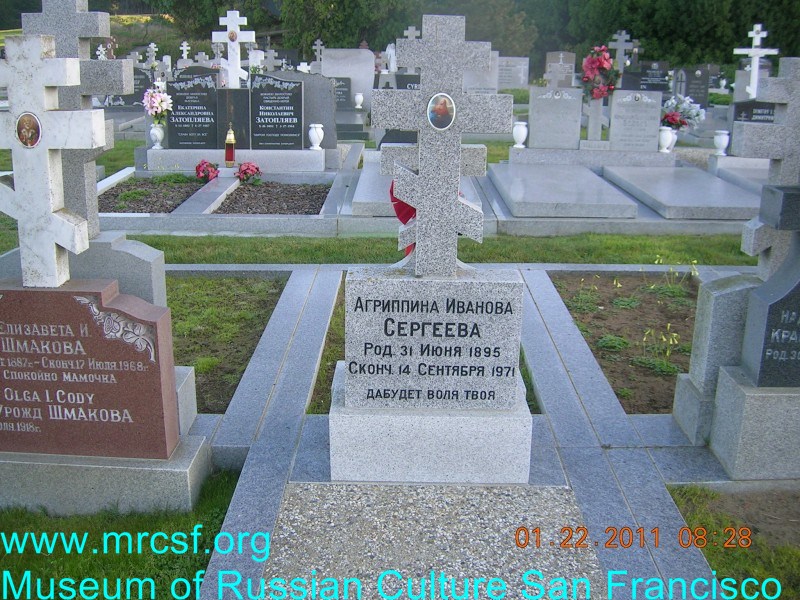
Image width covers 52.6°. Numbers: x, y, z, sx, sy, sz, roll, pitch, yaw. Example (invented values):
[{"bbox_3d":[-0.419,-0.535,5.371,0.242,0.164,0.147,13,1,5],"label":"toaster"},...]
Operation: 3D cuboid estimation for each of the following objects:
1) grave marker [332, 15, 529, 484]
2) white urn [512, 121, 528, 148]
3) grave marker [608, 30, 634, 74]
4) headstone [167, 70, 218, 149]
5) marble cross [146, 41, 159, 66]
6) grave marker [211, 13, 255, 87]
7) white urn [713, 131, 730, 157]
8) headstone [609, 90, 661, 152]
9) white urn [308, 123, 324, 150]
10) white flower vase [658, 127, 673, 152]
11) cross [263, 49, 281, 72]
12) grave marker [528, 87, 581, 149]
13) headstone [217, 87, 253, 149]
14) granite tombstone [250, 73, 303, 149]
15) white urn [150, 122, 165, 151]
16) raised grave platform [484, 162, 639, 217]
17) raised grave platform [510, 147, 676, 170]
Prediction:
[{"bbox_3d":[0.109,-0.128,2.573,0.655,1.464,0.240,1,18,1],"label":"grave marker"},{"bbox_3d":[1.191,-1.623,7.981,0.145,0.252,0.145,0,19,0],"label":"white urn"},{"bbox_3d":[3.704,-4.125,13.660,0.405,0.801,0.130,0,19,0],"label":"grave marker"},{"bbox_3d":[-2.051,-1.881,8.065,0.495,0.723,0.140,1,17,0],"label":"headstone"},{"bbox_3d":[-7.189,-7.131,23.566,0.326,0.668,0.120,1,17,0],"label":"marble cross"},{"bbox_3d":[-1.621,-2.454,7.948,0.418,0.723,0.110,1,17,0],"label":"grave marker"},{"bbox_3d":[3.221,-1.562,8.078,0.153,0.251,0.150,1,17,0],"label":"white urn"},{"bbox_3d":[2.300,-1.756,7.936,0.472,0.575,0.160,0,19,0],"label":"headstone"},{"bbox_3d":[-0.832,-1.629,8.107,0.147,0.251,0.147,0,19,0],"label":"white urn"},{"bbox_3d":[2.651,-1.597,8.072,0.136,0.254,0.140,1,17,0],"label":"white flower vase"},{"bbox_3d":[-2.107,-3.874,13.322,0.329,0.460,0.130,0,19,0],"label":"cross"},{"bbox_3d":[1.532,-1.809,8.057,0.503,0.593,0.140,1,17,0],"label":"grave marker"},{"bbox_3d":[-1.783,-1.960,8.757,0.350,0.639,0.160,1,18,0],"label":"headstone"},{"bbox_3d":[-1.218,-1.876,8.059,0.504,0.719,0.140,1,17,0],"label":"granite tombstone"},{"bbox_3d":[-2.430,-1.633,8.105,0.147,0.253,0.147,0,19,0],"label":"white urn"},{"bbox_3d":[1.339,-0.975,7.050,0.933,0.100,1.803,0,19,0],"label":"raised grave platform"},{"bbox_3d":[1.924,-1.433,8.177,1.627,0.204,0.290,1,17,0],"label":"raised grave platform"}]

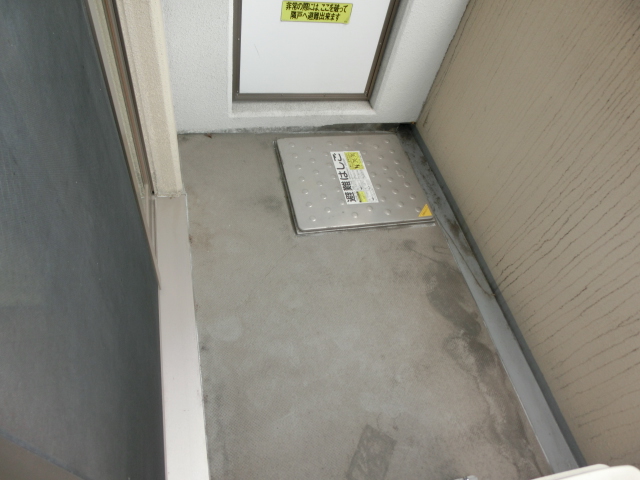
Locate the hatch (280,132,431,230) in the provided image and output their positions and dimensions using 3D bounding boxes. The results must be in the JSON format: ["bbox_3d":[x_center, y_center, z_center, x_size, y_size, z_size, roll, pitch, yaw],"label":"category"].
[{"bbox_3d":[0.167,-0.304,2.240,0.679,0.030,0.604,-5,56,-15],"label":"hatch"}]

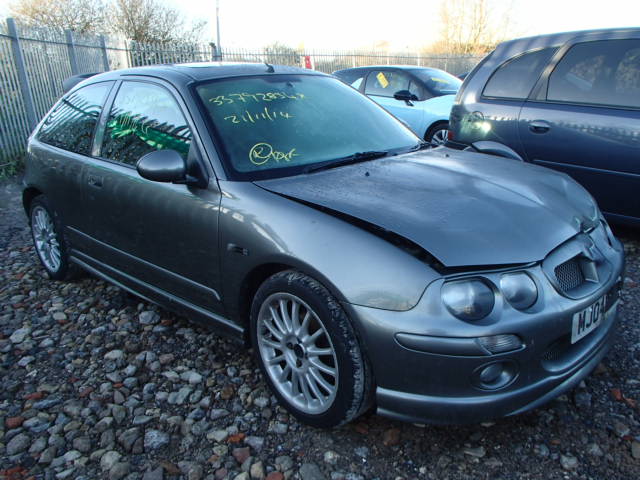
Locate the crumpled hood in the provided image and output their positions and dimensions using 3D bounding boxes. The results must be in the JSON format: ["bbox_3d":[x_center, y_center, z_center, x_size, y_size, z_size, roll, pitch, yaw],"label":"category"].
[{"bbox_3d":[0.584,-0.198,2.192,1.070,0.260,1.420,13,22,42],"label":"crumpled hood"}]

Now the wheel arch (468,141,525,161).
[{"bbox_3d":[1.548,-0.689,4.628,0.140,0.400,0.760,-17,25,-42],"label":"wheel arch"}]

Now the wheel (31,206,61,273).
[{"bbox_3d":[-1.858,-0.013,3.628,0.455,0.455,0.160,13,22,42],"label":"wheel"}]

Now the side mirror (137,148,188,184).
[{"bbox_3d":[-0.614,-0.289,2.007,0.125,0.135,0.210,13,22,42],"label":"side mirror"}]

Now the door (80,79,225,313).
[{"bbox_3d":[-0.761,-0.285,2.466,1.260,0.980,0.270,13,22,42],"label":"door"}]

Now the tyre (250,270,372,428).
[{"bbox_3d":[-0.022,0.400,1.972,0.205,0.610,0.610,-16,21,-40],"label":"tyre"}]

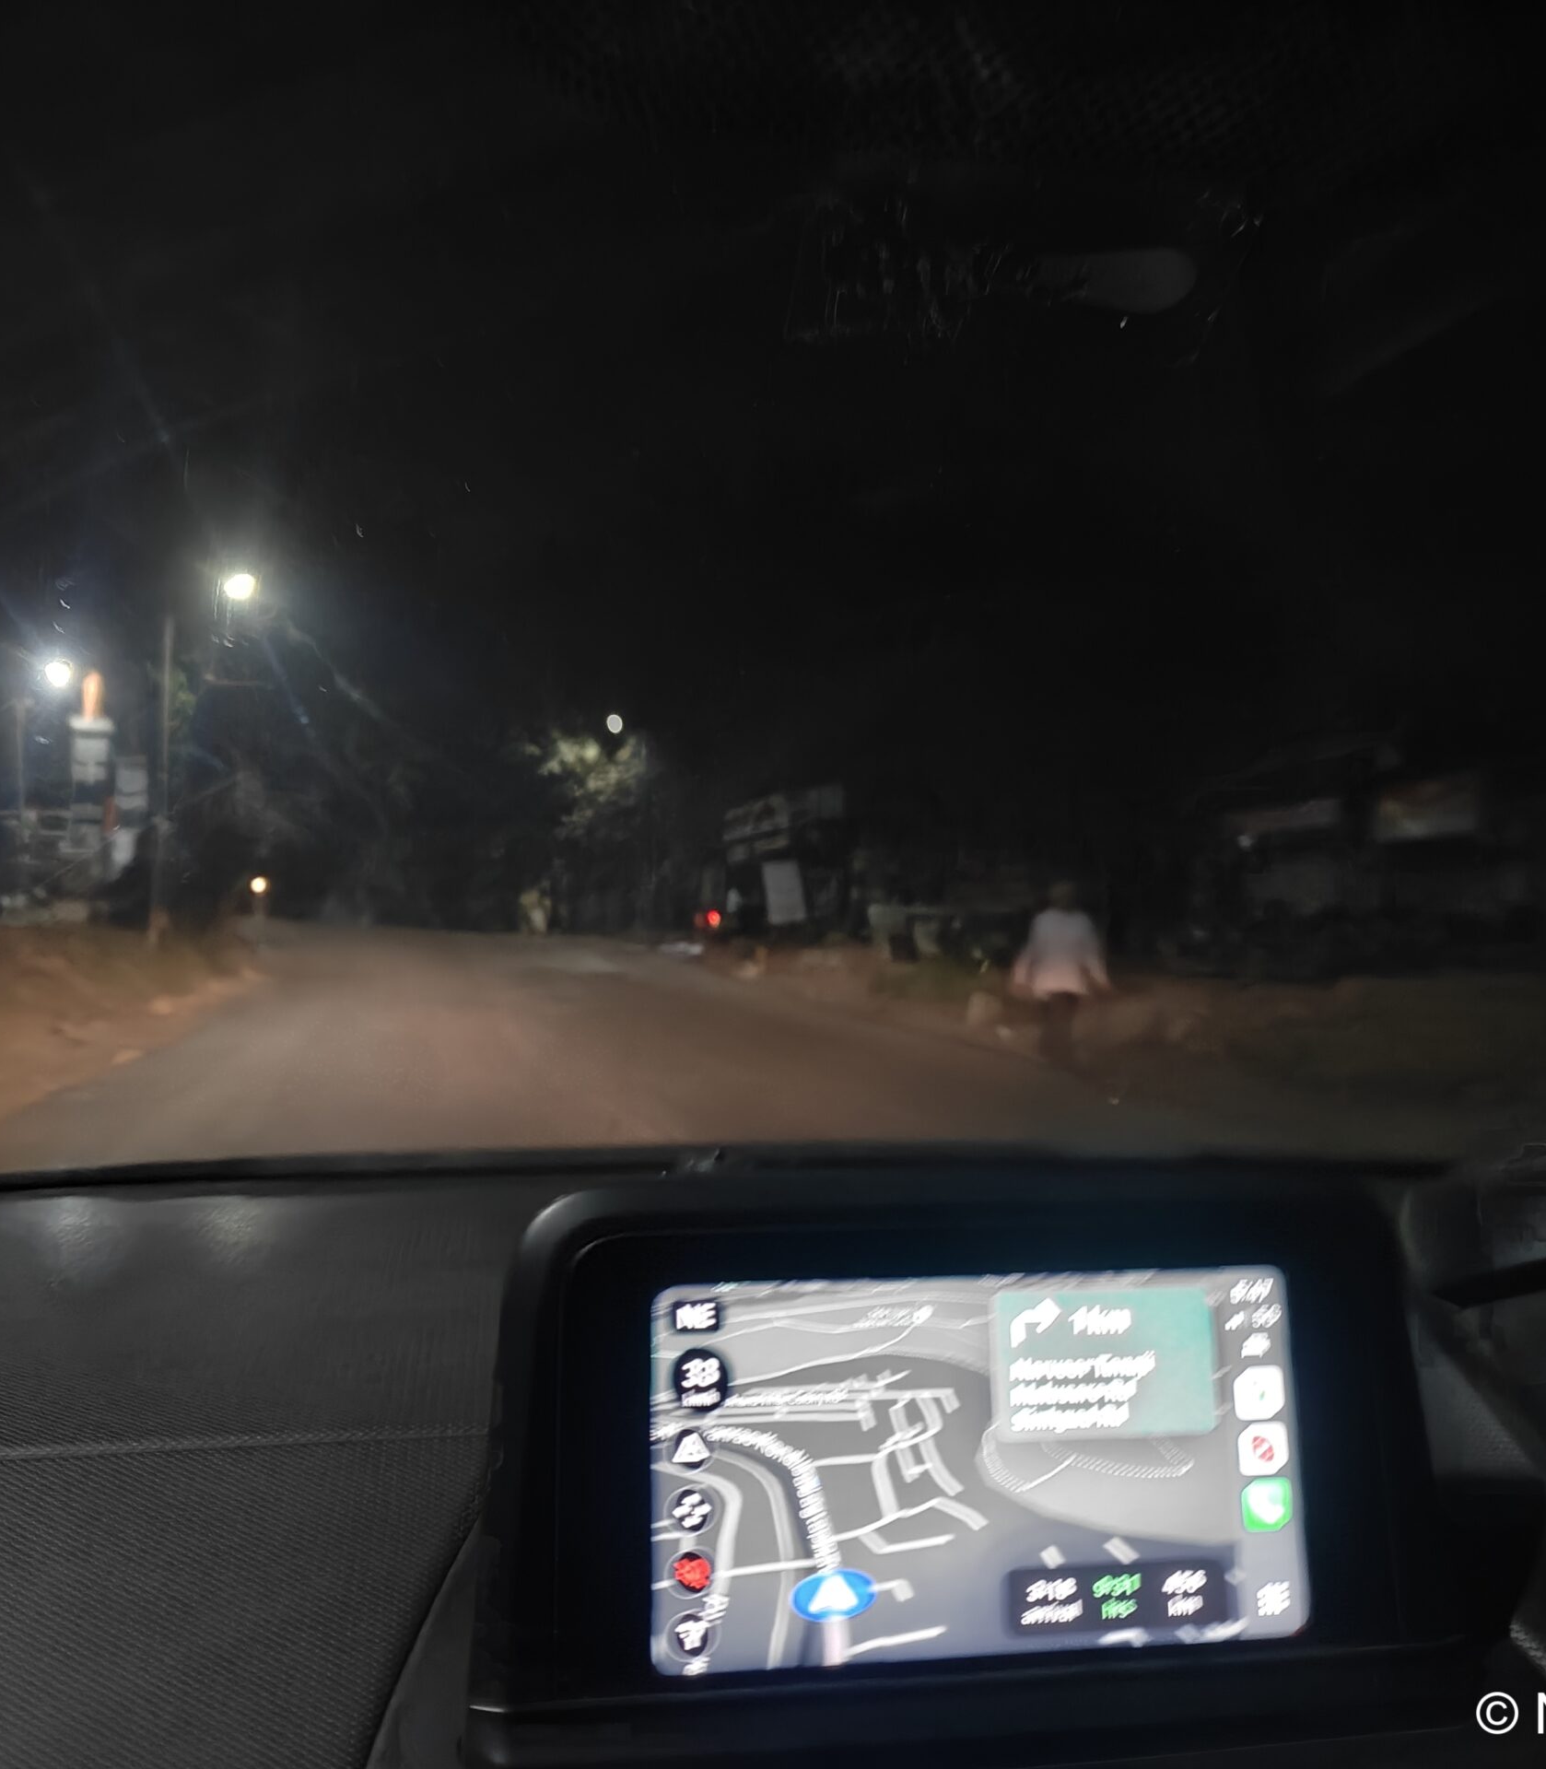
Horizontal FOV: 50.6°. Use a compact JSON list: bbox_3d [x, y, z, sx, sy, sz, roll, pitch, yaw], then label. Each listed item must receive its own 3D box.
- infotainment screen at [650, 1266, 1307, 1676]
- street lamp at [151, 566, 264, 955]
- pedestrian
[{"bbox_3d":[0.055,0.158,0.452,0.177,0.100,0.020,0,-6,-6],"label":"infotainment screen"},{"bbox_3d":[-10.254,-2.327,29.500,1.900,6.850,0.350,1,-1,-6],"label":"street lamp"},{"bbox_3d":[2.522,0.781,14.300,0.720,1.650,0.420,1,-1,-9],"label":"pedestrian"}]

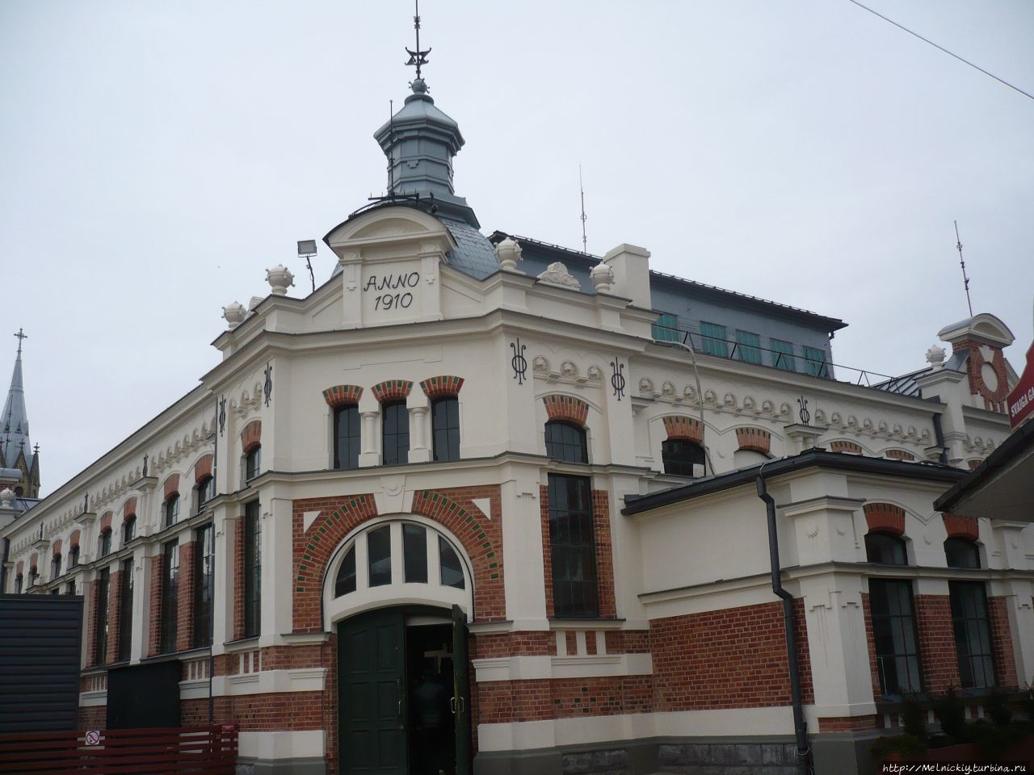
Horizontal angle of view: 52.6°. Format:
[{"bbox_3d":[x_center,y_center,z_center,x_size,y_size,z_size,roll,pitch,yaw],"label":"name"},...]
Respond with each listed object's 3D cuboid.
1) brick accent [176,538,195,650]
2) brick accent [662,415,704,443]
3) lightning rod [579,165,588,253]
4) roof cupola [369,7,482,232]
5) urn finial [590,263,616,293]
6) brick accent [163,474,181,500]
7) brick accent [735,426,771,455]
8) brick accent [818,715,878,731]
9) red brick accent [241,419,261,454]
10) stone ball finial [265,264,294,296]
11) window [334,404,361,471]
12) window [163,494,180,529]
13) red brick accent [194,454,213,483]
[{"bbox_3d":[-6.426,4.079,20.413,0.160,2.070,0.690,9,-20,-35],"label":"brick accent"},{"bbox_3d":[3.007,0.760,19.223,1.022,0.415,0.223,9,-20,-35],"label":"brick accent"},{"bbox_3d":[2.394,-6.463,38.417,0.200,3.900,0.200,9,-20,-35],"label":"lightning rod"},{"bbox_3d":[-2.015,-5.764,21.781,2.100,5.500,2.100,-5,-16,5],"label":"roof cupola"},{"bbox_3d":[1.564,-1.945,18.980,0.460,0.640,0.460,-3,-16,-1],"label":"urn finial"},{"bbox_3d":[-7.149,2.090,21.865,0.160,0.500,0.980,9,-20,-35],"label":"brick accent"},{"bbox_3d":[4.609,1.071,20.628,1.018,0.488,0.200,10,-21,-38],"label":"brick accent"},{"bbox_3d":[4.479,4.536,14.122,0.536,0.192,0.536,9,-20,-35],"label":"brick accent"},{"bbox_3d":[-4.509,0.828,18.199,0.223,0.405,1.012,9,-20,-35],"label":"red brick accent"},{"bbox_3d":[-4.153,-1.823,18.332,0.510,0.720,0.510,9,-20,-35],"label":"stone ball finial"},{"bbox_3d":[-2.783,0.842,17.295,0.495,1.145,0.150,-5,-16,5],"label":"window"},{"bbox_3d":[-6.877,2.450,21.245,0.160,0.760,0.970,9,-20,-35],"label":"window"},{"bbox_3d":[-6.043,1.612,20.409,0.160,0.490,0.980,9,-20,-35],"label":"red brick accent"}]

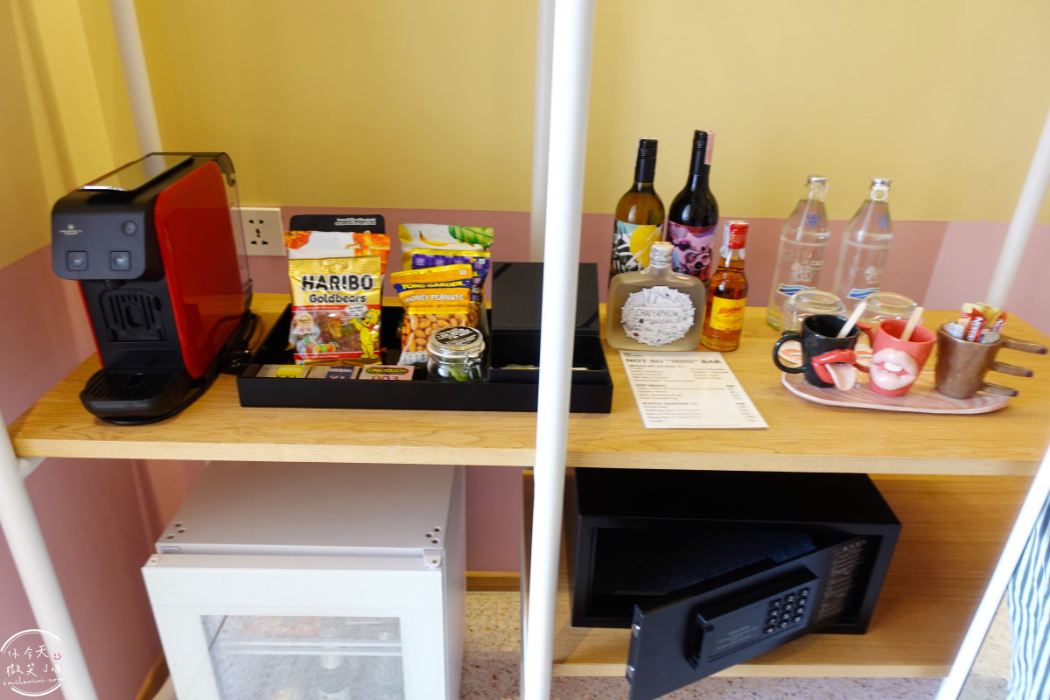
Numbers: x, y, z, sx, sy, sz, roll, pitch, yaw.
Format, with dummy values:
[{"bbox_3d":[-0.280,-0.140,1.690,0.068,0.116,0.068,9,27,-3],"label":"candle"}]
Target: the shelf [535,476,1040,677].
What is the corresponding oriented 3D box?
[{"bbox_3d":[0.503,0.348,1.166,1.005,0.025,0.442,1,26,-1],"label":"shelf"}]

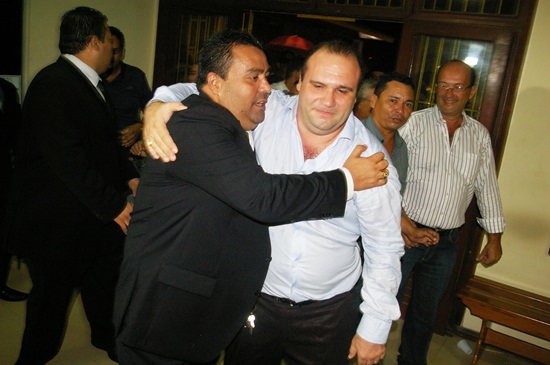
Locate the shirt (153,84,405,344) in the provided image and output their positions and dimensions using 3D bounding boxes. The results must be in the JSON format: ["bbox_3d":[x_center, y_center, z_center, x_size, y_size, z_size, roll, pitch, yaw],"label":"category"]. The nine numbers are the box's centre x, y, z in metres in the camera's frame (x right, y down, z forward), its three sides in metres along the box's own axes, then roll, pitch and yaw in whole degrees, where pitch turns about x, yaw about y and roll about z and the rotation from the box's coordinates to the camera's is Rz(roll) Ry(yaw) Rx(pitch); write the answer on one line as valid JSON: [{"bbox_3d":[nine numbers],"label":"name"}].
[{"bbox_3d":[-0.010,0.085,1.520,0.760,0.660,0.420,9,13,6],"label":"shirt"}]

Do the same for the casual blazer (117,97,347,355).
[{"bbox_3d":[-0.135,0.125,1.500,0.580,0.750,0.540,9,13,5],"label":"casual blazer"}]

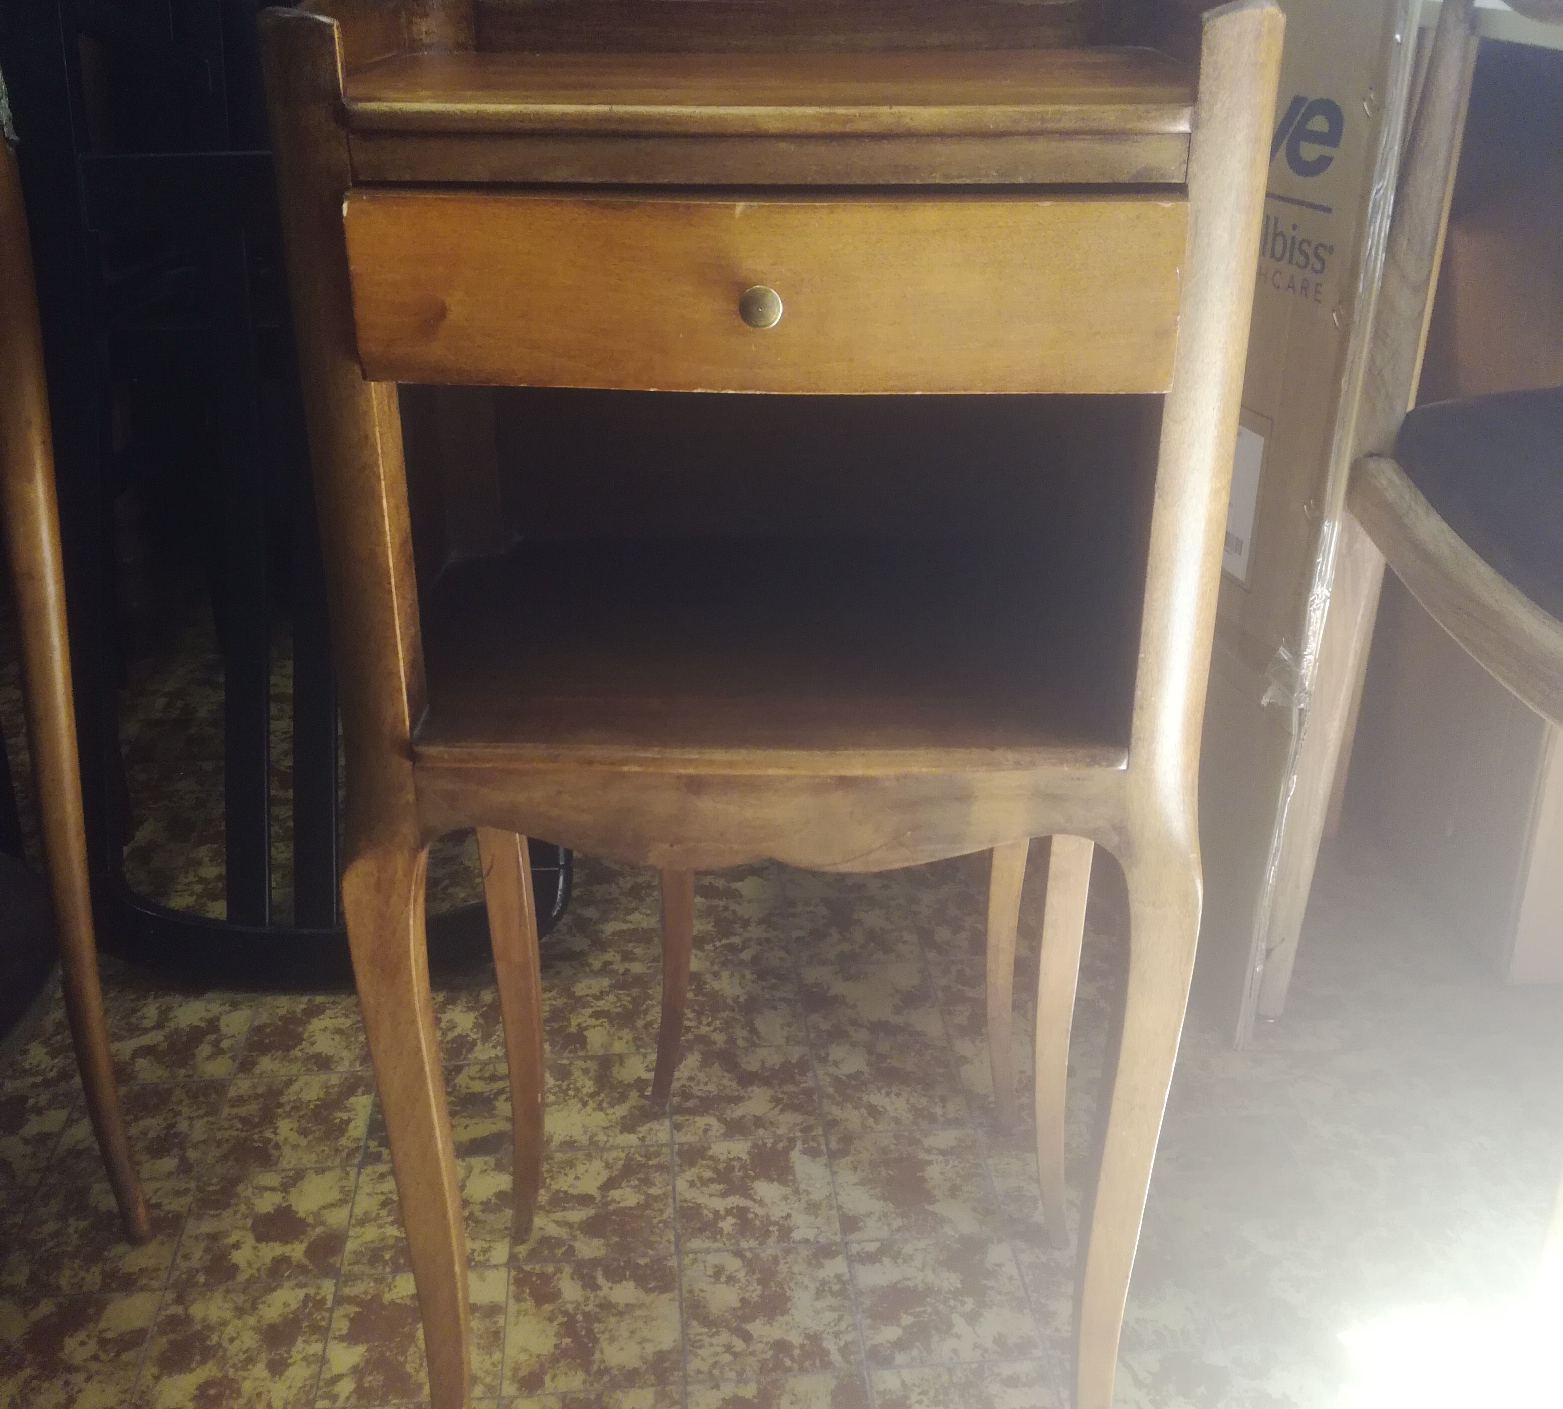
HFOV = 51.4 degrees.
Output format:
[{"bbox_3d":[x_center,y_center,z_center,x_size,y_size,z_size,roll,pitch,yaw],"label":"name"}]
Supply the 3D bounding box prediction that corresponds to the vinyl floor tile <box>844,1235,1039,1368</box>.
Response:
[{"bbox_3d":[0.092,0.347,0.953,0.099,0.004,0.099,-2,23,-5],"label":"vinyl floor tile"}]

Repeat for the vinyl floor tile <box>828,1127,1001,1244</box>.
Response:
[{"bbox_3d":[0.086,0.311,1.055,0.102,0.003,0.100,-2,26,-5],"label":"vinyl floor tile"}]

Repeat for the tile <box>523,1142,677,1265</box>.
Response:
[{"bbox_3d":[-0.118,0.319,1.037,0.102,0.003,0.100,-2,26,-5],"label":"tile"}]

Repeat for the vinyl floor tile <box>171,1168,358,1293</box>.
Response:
[{"bbox_3d":[-0.322,0.327,1.020,0.102,0.003,0.100,-2,26,-5],"label":"vinyl floor tile"}]

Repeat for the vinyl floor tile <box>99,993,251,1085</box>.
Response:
[{"bbox_3d":[-0.443,0.246,1.186,0.102,0.003,0.100,-2,26,-5],"label":"vinyl floor tile"}]

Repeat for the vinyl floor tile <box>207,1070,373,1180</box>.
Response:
[{"bbox_3d":[-0.331,0.284,1.107,0.102,0.003,0.100,-2,26,-5],"label":"vinyl floor tile"}]

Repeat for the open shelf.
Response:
[{"bbox_3d":[-0.002,-0.030,0.727,0.278,0.012,0.250,1,23,2],"label":"open shelf"}]

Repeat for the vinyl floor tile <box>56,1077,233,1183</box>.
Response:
[{"bbox_3d":[-0.433,0.288,1.098,0.102,0.003,0.100,-2,26,-5],"label":"vinyl floor tile"}]

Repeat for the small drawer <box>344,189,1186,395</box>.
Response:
[{"bbox_3d":[-0.003,-0.172,0.601,0.261,0.061,0.226,1,26,1],"label":"small drawer"}]

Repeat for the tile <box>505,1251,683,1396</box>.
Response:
[{"bbox_3d":[-0.107,0.356,0.936,0.099,0.004,0.099,-2,23,-5],"label":"tile"}]

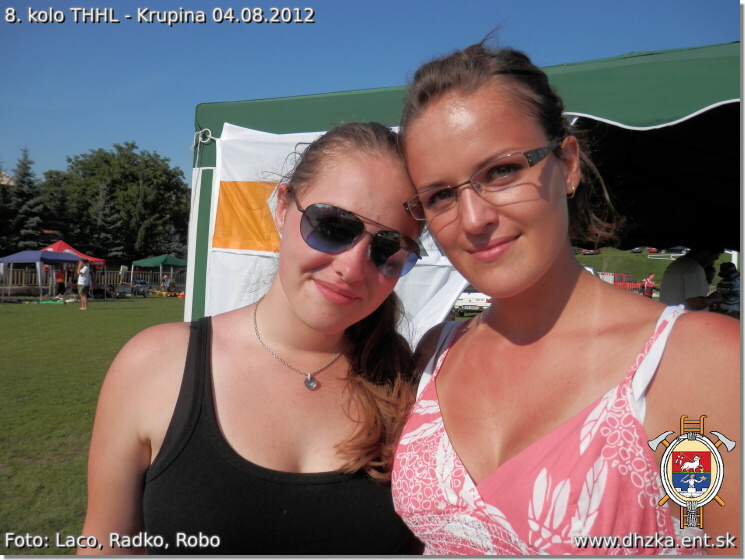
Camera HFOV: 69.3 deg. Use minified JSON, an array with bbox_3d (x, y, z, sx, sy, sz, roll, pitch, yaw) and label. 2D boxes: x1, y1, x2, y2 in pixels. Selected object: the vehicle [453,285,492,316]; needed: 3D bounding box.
[{"bbox_3d":[3.680,0.560,19.900,1.640,1.400,3.850,1,1,13],"label":"vehicle"}]

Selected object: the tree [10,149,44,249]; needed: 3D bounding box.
[{"bbox_3d":[-21.850,-3.900,34.000,3.000,9.000,3.000,1,1,0],"label":"tree"}]

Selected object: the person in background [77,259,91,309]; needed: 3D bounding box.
[{"bbox_3d":[-10.040,0.180,18.700,0.470,1.760,0.500,1,1,0],"label":"person in background"}]

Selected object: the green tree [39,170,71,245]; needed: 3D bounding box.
[{"bbox_3d":[-21.200,-3.350,36.000,2.900,7.900,2.900,1,1,0],"label":"green tree"}]

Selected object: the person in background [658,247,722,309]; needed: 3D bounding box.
[{"bbox_3d":[2.670,0.570,4.600,0.550,1.760,0.520,0,1,-18],"label":"person in background"}]

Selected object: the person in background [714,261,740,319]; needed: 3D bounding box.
[{"bbox_3d":[4.000,0.640,6.000,0.420,1.620,0.500,1,1,6],"label":"person in background"}]

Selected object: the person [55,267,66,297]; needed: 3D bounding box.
[{"bbox_3d":[-15.950,0.090,27.500,0.500,1.550,0.420,0,1,-37],"label":"person"}]

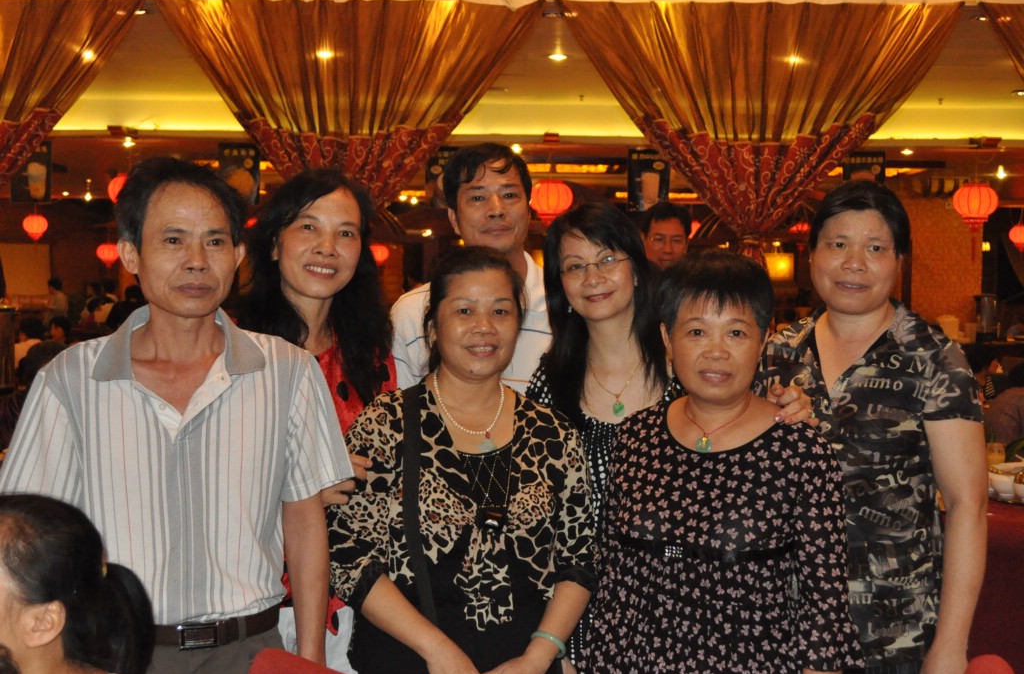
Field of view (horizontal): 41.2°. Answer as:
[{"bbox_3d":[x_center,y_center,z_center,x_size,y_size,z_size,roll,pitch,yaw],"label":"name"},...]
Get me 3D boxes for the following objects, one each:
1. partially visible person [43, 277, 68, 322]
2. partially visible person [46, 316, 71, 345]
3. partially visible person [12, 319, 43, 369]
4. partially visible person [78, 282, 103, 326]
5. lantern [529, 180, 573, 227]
[{"bbox_3d":[-6.700,-0.050,20.000,0.380,1.650,0.460,0,2,3],"label":"partially visible person"},{"bbox_3d":[-4.500,0.410,13.300,0.600,1.250,0.460,-1,2,-27],"label":"partially visible person"},{"bbox_3d":[-4.780,0.440,13.400,0.600,1.250,0.460,1,2,39],"label":"partially visible person"},{"bbox_3d":[-6.050,0.000,19.500,0.420,1.550,0.460,0,2,-15],"label":"partially visible person"},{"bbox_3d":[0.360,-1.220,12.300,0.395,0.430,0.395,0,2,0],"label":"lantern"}]

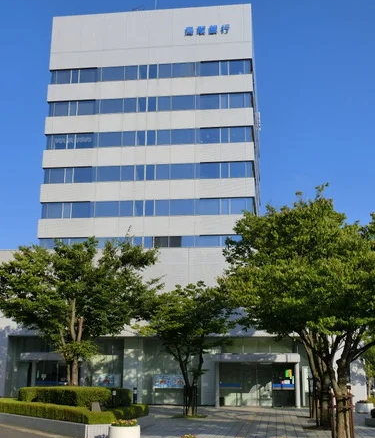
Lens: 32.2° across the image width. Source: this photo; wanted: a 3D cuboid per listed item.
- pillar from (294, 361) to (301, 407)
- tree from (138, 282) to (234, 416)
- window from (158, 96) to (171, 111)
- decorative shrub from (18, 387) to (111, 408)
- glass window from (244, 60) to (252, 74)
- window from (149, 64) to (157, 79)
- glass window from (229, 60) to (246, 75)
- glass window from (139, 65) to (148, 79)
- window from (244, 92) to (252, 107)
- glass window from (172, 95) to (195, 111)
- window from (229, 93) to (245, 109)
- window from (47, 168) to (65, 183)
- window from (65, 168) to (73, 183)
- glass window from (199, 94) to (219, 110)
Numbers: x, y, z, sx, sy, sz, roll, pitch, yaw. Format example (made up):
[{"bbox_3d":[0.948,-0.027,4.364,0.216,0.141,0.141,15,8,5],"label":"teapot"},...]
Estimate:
[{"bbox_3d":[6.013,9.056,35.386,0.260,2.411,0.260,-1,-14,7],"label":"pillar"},{"bbox_3d":[0.019,6.069,30.774,4.400,6.150,4.400,-1,-14,7],"label":"tree"},{"bbox_3d":[-2.192,-10.873,61.672,1.174,1.459,0.120,-1,-15,7],"label":"window"},{"bbox_3d":[-4.802,7.338,26.363,3.838,0.850,1.900,-1,-14,8],"label":"decorative shrub"},{"bbox_3d":[6.152,-15.345,65.877,0.565,1.720,0.100,-1,-15,8],"label":"glass window"},{"bbox_3d":[-3.549,-15.140,67.010,0.853,1.695,0.100,-1,-15,8],"label":"window"},{"bbox_3d":[4.705,-14.480,62.016,1.445,1.532,0.150,-1,-14,8],"label":"glass window"},{"bbox_3d":[-4.322,-14.278,63.238,0.860,1.532,0.150,-1,-14,8],"label":"glass window"},{"bbox_3d":[5.697,-11.056,60.801,0.652,1.479,0.120,-1,-15,7],"label":"window"},{"bbox_3d":[-0.392,-11.045,61.887,2.246,1.532,0.150,-1,-14,8],"label":"glass window"},{"bbox_3d":[4.659,-11.044,60.939,1.366,1.523,0.120,-1,-15,7],"label":"window"},{"bbox_3d":[-12.570,-4.136,62.520,1.659,1.553,0.120,-1,-15,7],"label":"window"},{"bbox_3d":[-11.190,-4.075,61.459,0.715,1.511,0.150,-1,-14,7],"label":"window"},{"bbox_3d":[2.066,-10.835,59.896,1.820,1.532,0.150,-1,-15,8],"label":"glass window"}]

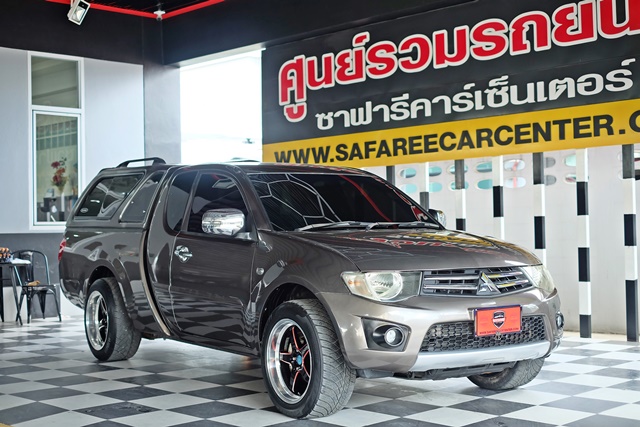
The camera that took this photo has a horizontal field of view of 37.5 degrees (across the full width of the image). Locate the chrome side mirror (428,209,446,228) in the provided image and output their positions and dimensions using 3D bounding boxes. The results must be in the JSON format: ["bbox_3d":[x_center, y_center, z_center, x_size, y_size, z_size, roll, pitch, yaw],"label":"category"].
[{"bbox_3d":[0.850,0.051,7.151,0.250,0.175,0.130,0,-1,-34],"label":"chrome side mirror"}]

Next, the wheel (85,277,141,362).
[{"bbox_3d":[-1.756,0.898,7.954,0.265,0.690,0.690,0,-1,-34],"label":"wheel"}]

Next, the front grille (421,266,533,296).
[{"bbox_3d":[0.933,0.401,5.434,0.880,0.170,0.140,0,-1,-34],"label":"front grille"}]

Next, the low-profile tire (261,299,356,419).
[{"bbox_3d":[-0.077,0.847,5.520,0.262,0.690,0.690,0,-1,-34],"label":"low-profile tire"}]

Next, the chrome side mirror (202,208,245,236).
[{"bbox_3d":[-0.636,0.058,6.141,0.250,0.175,0.130,0,-1,-34],"label":"chrome side mirror"}]

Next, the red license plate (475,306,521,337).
[{"bbox_3d":[1.015,0.608,5.330,0.365,0.165,0.022,0,-1,-34],"label":"red license plate"}]

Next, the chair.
[{"bbox_3d":[-3.444,0.882,11.470,0.450,0.850,0.480,0,-1,-38],"label":"chair"}]

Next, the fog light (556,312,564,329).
[{"bbox_3d":[1.470,0.663,5.812,0.100,0.100,0.060,0,-1,-34],"label":"fog light"}]

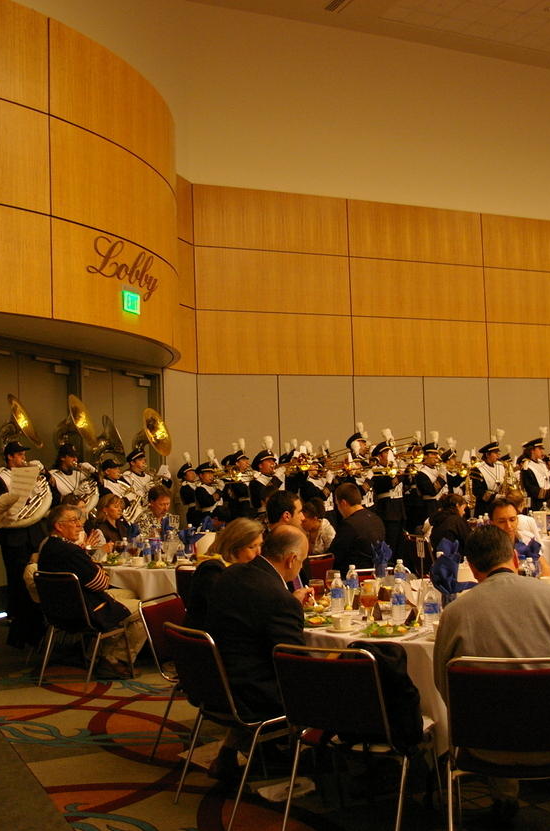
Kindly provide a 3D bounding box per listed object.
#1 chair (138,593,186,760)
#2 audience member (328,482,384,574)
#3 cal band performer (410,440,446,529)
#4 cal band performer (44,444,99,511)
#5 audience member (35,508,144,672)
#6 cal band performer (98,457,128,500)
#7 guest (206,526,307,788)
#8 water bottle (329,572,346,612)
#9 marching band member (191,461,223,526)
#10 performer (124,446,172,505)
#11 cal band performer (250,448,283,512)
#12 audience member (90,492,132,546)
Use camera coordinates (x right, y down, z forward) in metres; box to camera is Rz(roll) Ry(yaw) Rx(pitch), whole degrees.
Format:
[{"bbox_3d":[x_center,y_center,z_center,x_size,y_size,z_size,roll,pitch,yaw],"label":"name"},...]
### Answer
[{"bbox_3d":[-0.356,1.431,5.170,0.560,0.830,0.480,-4,-4,29],"label":"chair"},{"bbox_3d":[0.572,1.194,6.650,0.510,1.390,0.720,0,-4,-24],"label":"audience member"},{"bbox_3d":[2.117,1.290,13.000,0.470,1.830,0.540,-4,-4,30],"label":"cal band performer"},{"bbox_3d":[-1.987,1.212,9.100,0.500,1.840,0.530,-4,-4,38],"label":"cal band performer"},{"bbox_3d":[-1.362,1.315,6.950,0.740,1.310,0.530,1,-4,-40],"label":"audience member"},{"bbox_3d":[-1.742,1.337,10.100,0.480,1.680,0.550,-3,-4,25],"label":"cal band performer"},{"bbox_3d":[-0.031,1.150,4.430,0.760,1.260,0.530,1,-4,-37],"label":"guest"},{"bbox_3d":[0.332,0.944,4.980,0.066,0.210,0.066,-2,-3,0],"label":"water bottle"},{"bbox_3d":[-0.859,1.416,11.941,0.460,1.680,0.480,-3,-4,28],"label":"marching band member"},{"bbox_3d":[-1.442,1.275,10.348,0.500,1.820,0.520,-4,-4,35],"label":"performer"},{"bbox_3d":[-0.133,1.306,11.900,0.500,1.810,0.550,-3,-4,20],"label":"cal band performer"},{"bbox_3d":[-1.435,1.446,8.870,0.720,1.300,0.500,-4,-4,38],"label":"audience member"}]

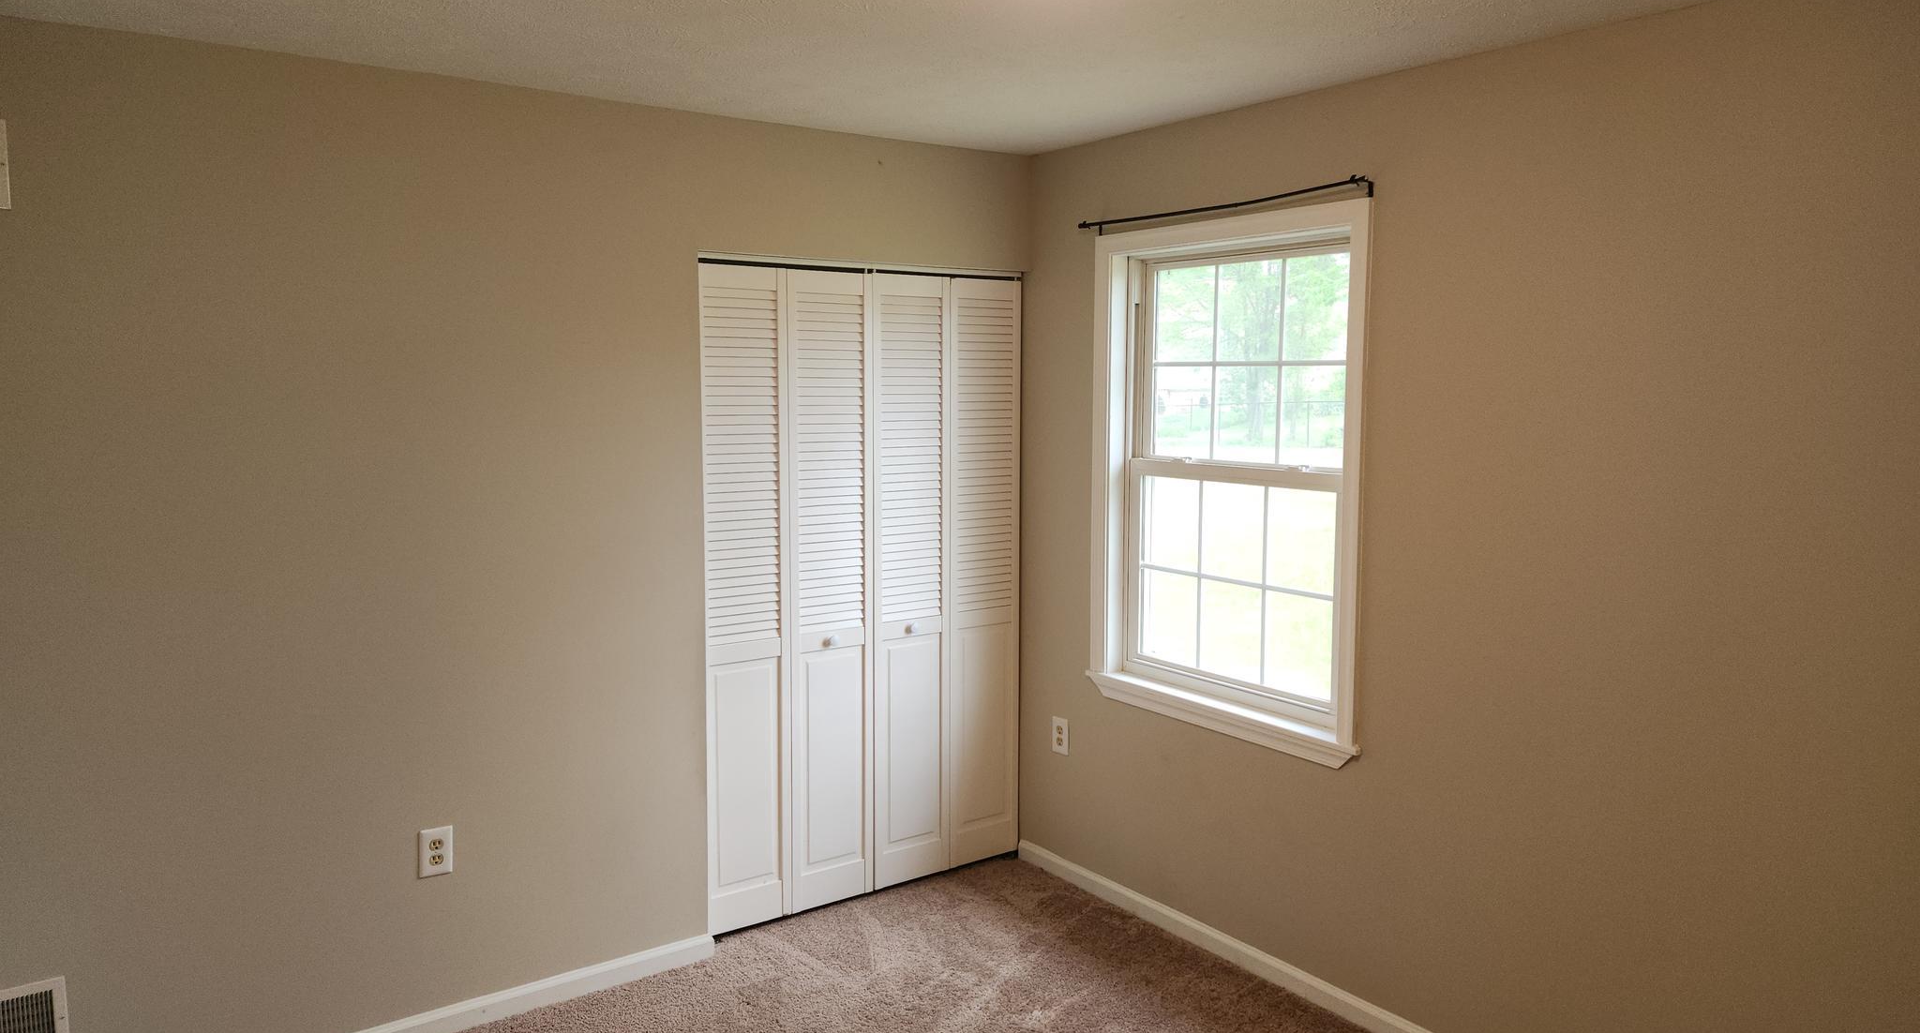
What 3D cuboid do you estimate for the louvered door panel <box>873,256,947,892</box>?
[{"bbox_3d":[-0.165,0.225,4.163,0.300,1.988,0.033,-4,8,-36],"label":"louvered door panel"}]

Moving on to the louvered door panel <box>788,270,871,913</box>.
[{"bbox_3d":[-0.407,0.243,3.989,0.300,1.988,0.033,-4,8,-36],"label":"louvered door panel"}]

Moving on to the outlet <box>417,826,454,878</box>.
[{"bbox_3d":[-1.339,0.863,3.273,0.076,0.122,0.010,-4,8,-36],"label":"outlet"}]

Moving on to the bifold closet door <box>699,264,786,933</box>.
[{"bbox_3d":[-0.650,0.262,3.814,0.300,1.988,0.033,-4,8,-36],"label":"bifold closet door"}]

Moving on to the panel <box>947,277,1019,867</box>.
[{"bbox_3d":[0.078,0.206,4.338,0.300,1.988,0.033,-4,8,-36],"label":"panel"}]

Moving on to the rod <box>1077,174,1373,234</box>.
[{"bbox_3d":[0.698,-0.850,3.527,0.082,0.055,1.055,-4,8,-36],"label":"rod"}]

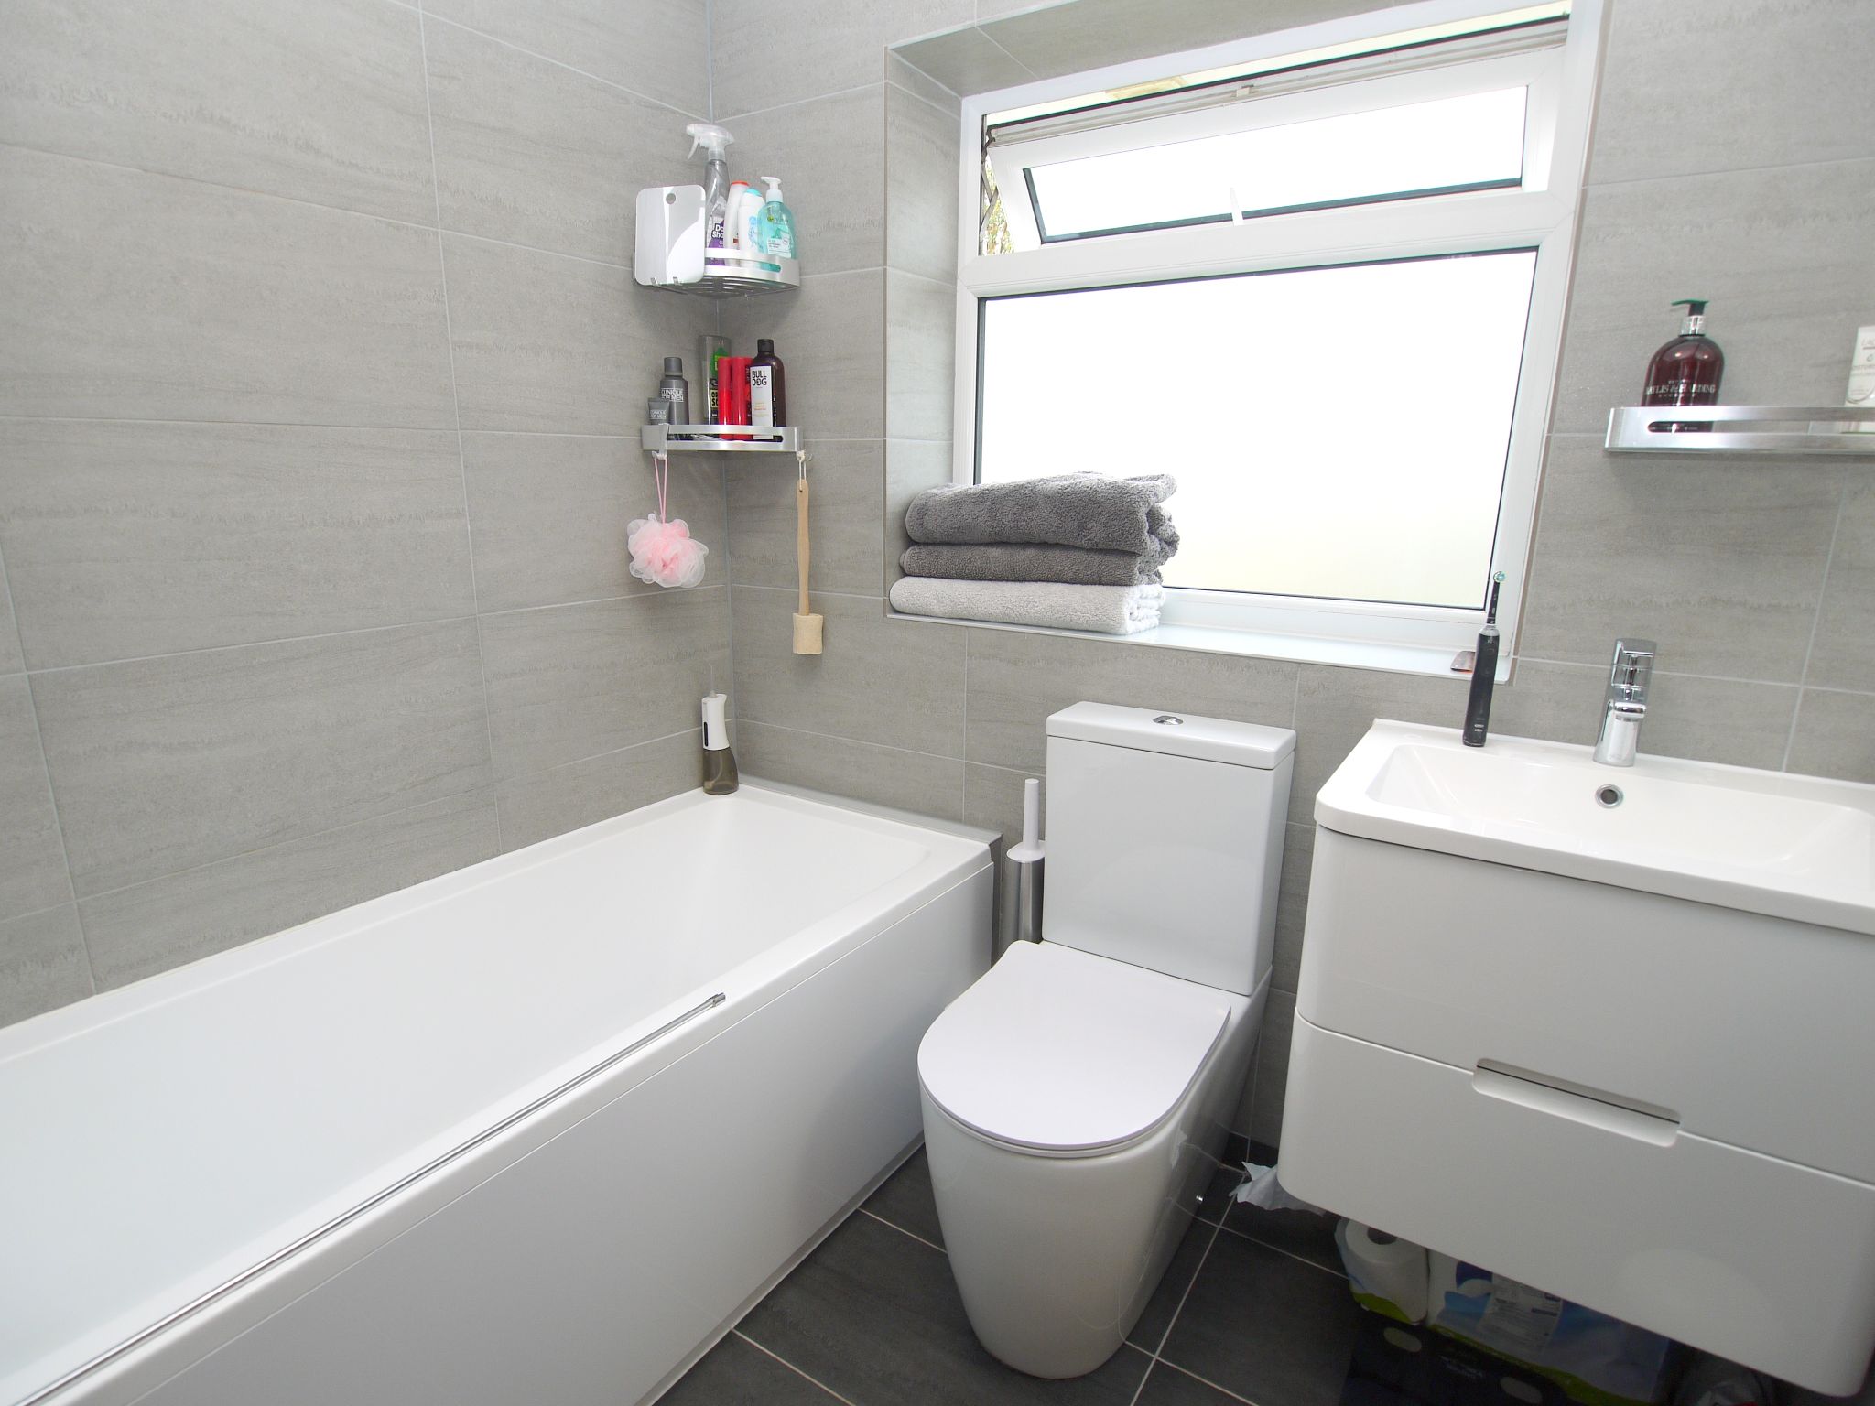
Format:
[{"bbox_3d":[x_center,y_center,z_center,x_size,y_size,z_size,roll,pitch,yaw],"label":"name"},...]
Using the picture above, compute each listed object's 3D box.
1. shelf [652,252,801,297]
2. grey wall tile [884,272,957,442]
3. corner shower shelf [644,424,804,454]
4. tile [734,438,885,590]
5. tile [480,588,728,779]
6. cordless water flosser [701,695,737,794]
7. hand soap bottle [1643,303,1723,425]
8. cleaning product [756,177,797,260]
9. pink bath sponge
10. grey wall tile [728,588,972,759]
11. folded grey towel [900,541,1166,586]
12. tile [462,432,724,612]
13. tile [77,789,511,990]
[{"bbox_3d":[-0.427,-0.829,1.883,0.312,0.050,0.222,-2,14,-12],"label":"shelf"},{"bbox_3d":[-0.033,-0.671,1.921,0.010,0.302,0.252,9,16,32],"label":"grey wall tile"},{"bbox_3d":[-0.433,-0.533,1.973,0.311,0.047,0.220,-2,14,-12],"label":"corner shower shelf"},{"bbox_3d":[-0.275,-0.381,1.991,0.423,0.300,0.010,9,16,32],"label":"tile"},{"bbox_3d":[-0.623,-0.060,1.943,0.010,0.302,0.588,9,16,32],"label":"tile"},{"bbox_3d":[-0.473,0.084,2.120,0.065,0.215,0.083,14,19,43],"label":"cordless water flosser"},{"bbox_3d":[0.889,-0.393,1.157,0.074,0.160,0.050,9,16,31],"label":"hand soap bottle"},{"bbox_3d":[-0.305,-0.893,1.839,0.074,0.180,0.048,-6,15,-25],"label":"cleaning product"},{"bbox_3d":[-0.526,-0.297,1.901,0.140,0.145,0.150,1,14,0],"label":"pink bath sponge"},{"bbox_3d":[-0.200,-0.076,2.025,0.609,0.302,0.010,9,16,32],"label":"grey wall tile"},{"bbox_3d":[0.180,-0.275,1.878,0.475,0.062,0.185,9,16,32],"label":"folded grey towel"},{"bbox_3d":[-0.620,-0.356,1.877,0.010,0.302,0.584,9,16,31],"label":"tile"},{"bbox_3d":[-0.943,0.265,1.502,0.010,0.136,0.590,9,16,32],"label":"tile"}]

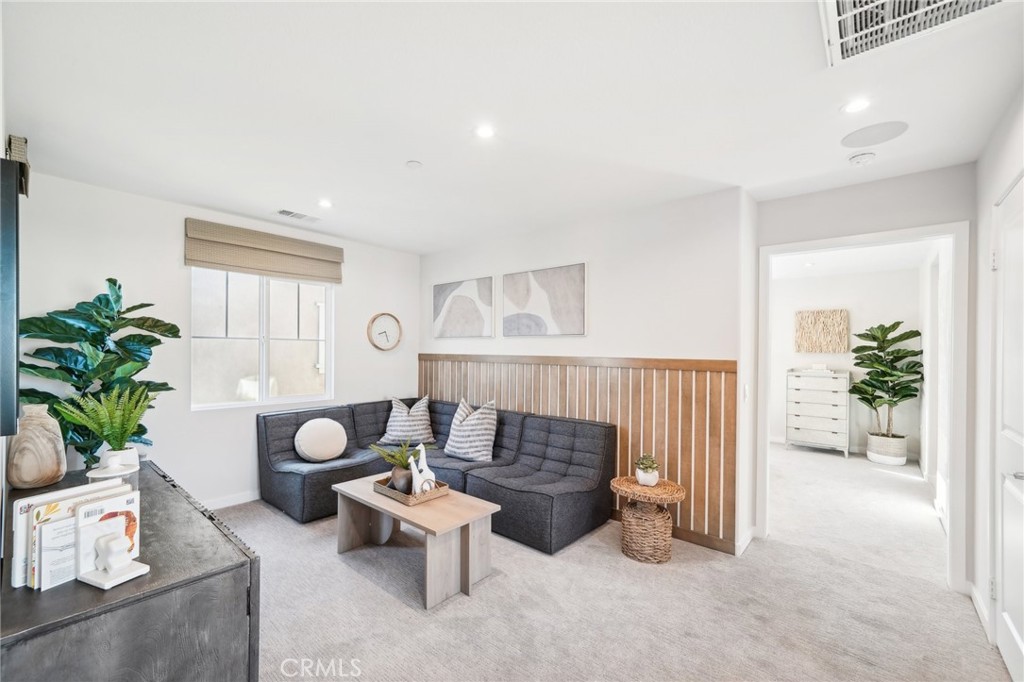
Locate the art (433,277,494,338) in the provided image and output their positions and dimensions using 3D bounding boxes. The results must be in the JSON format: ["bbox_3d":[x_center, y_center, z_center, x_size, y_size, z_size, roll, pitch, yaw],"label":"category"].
[{"bbox_3d":[-0.553,-0.335,4.280,0.925,0.625,0.040,0,0,39],"label":"art"}]

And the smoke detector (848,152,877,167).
[{"bbox_3d":[1.936,-0.993,2.199,0.130,0.040,0.130,0,0,40],"label":"smoke detector"}]

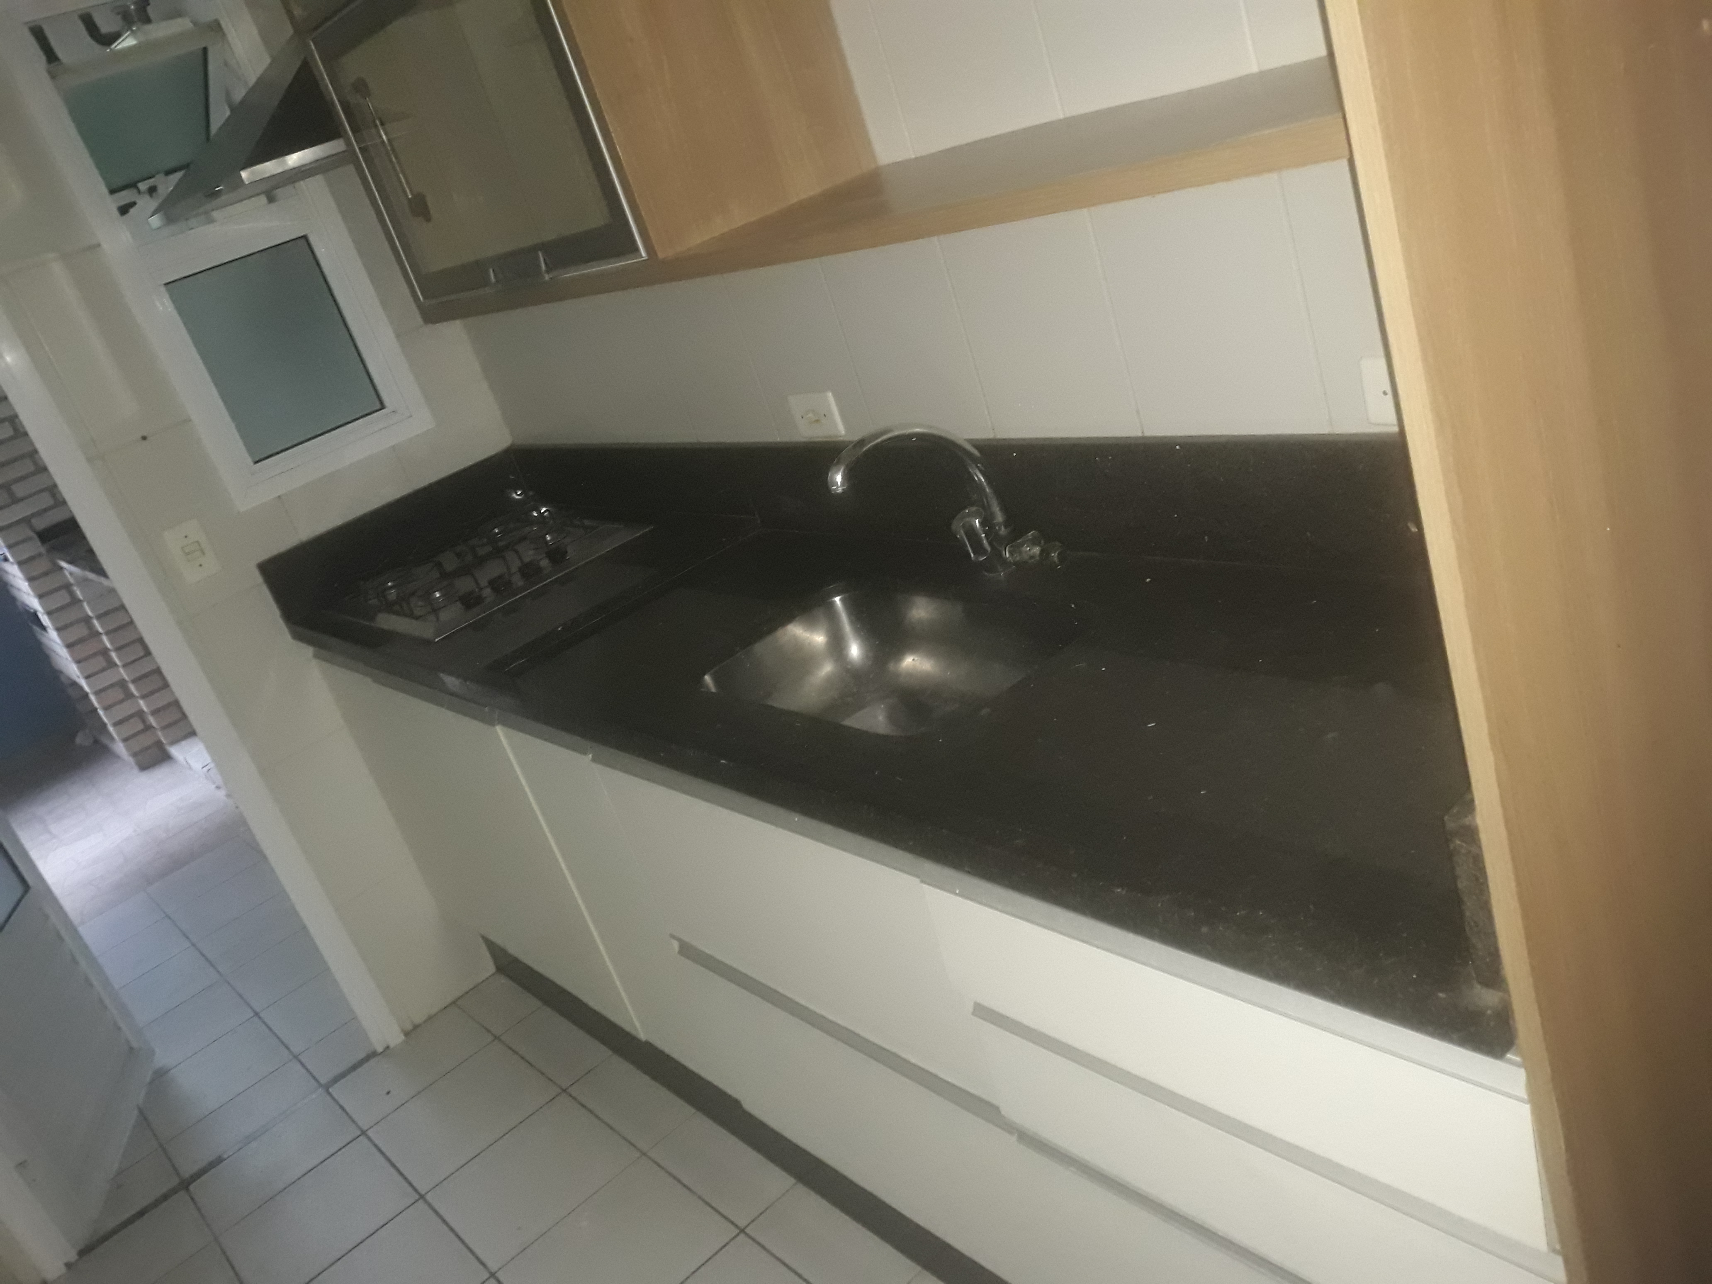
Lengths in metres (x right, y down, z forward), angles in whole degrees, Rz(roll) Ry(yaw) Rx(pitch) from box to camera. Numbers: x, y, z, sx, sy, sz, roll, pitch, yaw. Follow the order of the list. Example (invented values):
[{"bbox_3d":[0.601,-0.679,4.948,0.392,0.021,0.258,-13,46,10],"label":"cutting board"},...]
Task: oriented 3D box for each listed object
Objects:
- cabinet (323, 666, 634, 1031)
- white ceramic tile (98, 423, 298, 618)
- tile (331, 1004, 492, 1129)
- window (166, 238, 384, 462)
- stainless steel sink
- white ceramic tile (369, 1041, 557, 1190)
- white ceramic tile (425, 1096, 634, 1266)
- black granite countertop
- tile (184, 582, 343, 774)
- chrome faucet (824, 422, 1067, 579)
[{"bbox_3d":[-0.533,0.220,2.638,0.564,0.650,0.893,-33,26,-31],"label":"cabinet"},{"bbox_3d":[-1.244,-0.254,2.578,0.250,0.335,0.010,-33,26,-31],"label":"white ceramic tile"},{"bbox_3d":[-0.941,0.898,2.836,0.307,0.010,0.231,-33,26,-32],"label":"tile"},{"bbox_3d":[-1.133,-0.575,2.626,0.285,0.360,0.020,-33,26,-32],"label":"window"},{"bbox_3d":[0.050,0.079,1.685,0.306,0.140,0.487,-33,26,-32],"label":"stainless steel sink"},{"bbox_3d":[-0.770,0.926,2.625,0.307,0.010,0.307,-33,26,-31],"label":"white ceramic tile"},{"bbox_3d":[-0.577,0.959,2.389,0.307,0.010,0.307,-33,26,-31],"label":"white ceramic tile"},{"bbox_3d":[-0.171,-0.085,1.888,0.610,0.178,2.440,-33,26,-32],"label":"black granite countertop"},{"bbox_3d":[-1.143,0.047,2.699,0.252,0.338,0.010,-33,26,-32],"label":"tile"},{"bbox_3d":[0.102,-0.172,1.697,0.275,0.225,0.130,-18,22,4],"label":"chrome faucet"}]

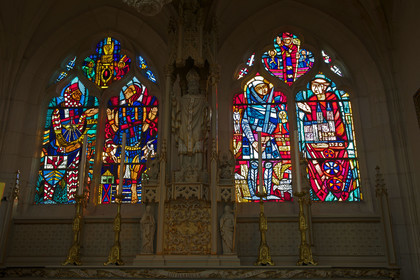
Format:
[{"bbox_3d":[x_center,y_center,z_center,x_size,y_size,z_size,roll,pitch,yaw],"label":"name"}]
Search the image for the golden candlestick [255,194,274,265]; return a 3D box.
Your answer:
[{"bbox_3d":[0.526,0.873,3.683,0.180,0.689,0.180,-1,-17,3],"label":"golden candlestick"}]

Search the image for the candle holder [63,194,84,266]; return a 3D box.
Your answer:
[{"bbox_3d":[-1.363,0.906,3.788,0.180,0.693,0.180,-1,-17,3],"label":"candle holder"}]

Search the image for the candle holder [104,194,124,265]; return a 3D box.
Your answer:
[{"bbox_3d":[-0.940,0.896,3.766,0.180,0.697,0.180,-1,-17,3],"label":"candle holder"}]

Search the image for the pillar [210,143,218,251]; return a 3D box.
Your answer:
[{"bbox_3d":[0.047,0.605,4.110,0.085,1.253,0.100,-1,-17,3],"label":"pillar"}]

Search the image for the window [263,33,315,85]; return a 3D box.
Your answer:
[{"bbox_3d":[1.077,-1.135,5.165,0.700,0.784,0.050,-1,-17,3],"label":"window"}]

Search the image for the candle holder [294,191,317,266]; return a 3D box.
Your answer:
[{"bbox_3d":[0.928,0.864,3.661,0.180,0.691,0.180,-1,-17,3],"label":"candle holder"}]

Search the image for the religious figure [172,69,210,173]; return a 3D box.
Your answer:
[{"bbox_3d":[-0.216,-0.245,4.517,0.442,1.275,0.340,-1,-17,3],"label":"religious figure"}]

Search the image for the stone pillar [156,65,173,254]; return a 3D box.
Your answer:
[{"bbox_3d":[-0.521,0.142,4.342,0.120,2.275,0.140,-1,-17,3],"label":"stone pillar"}]

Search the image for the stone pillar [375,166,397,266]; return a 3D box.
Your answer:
[{"bbox_3d":[1.871,0.797,3.991,0.110,1.051,0.120,-1,-17,3],"label":"stone pillar"}]

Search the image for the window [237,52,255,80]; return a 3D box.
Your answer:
[{"bbox_3d":[0.490,-1.019,5.165,0.235,0.424,0.050,-1,-17,3],"label":"window"}]

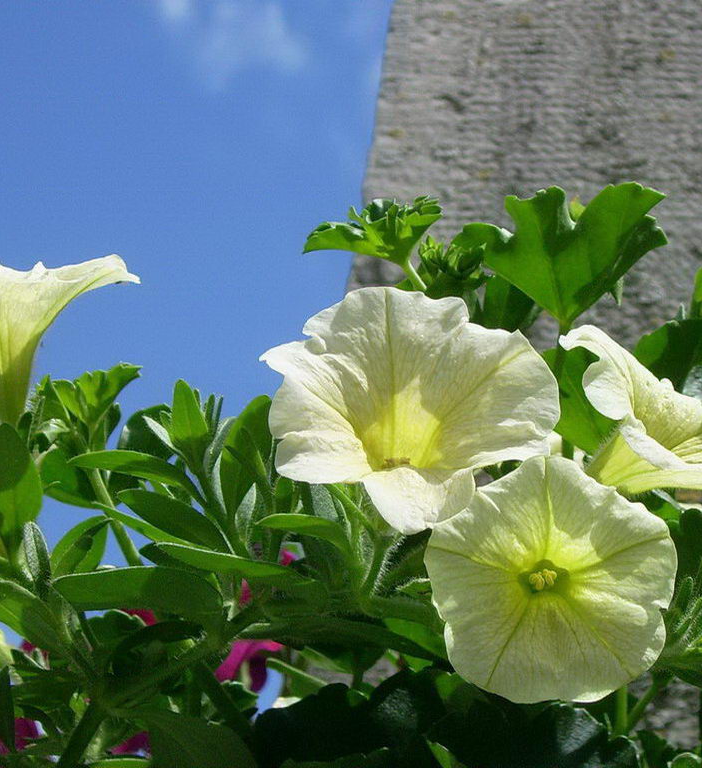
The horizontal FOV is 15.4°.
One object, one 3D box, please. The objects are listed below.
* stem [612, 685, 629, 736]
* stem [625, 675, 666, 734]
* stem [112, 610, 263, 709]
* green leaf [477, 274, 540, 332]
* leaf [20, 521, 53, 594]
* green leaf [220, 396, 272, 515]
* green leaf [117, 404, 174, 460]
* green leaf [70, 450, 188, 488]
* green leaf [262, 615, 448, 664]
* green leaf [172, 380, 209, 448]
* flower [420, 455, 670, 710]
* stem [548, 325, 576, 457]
[{"bbox_3d":[0.076,0.092,0.735,0.004,0.016,0.004,2,-6,0],"label":"stem"},{"bbox_3d":[0.082,0.090,0.730,0.004,0.020,0.004,31,-9,0],"label":"stem"},{"bbox_3d":[-0.043,0.071,0.675,0.045,0.006,0.006,-32,0,-3],"label":"stem"},{"bbox_3d":[0.044,-0.022,0.725,0.016,0.019,0.007,-8,-6,-1],"label":"green leaf"},{"bbox_3d":[-0.082,0.045,0.680,0.007,0.020,0.006,-9,0,17],"label":"leaf"},{"bbox_3d":[-0.028,0.019,0.695,0.013,0.032,0.009,11,-3,17],"label":"green leaf"},{"bbox_3d":[-0.058,0.013,0.735,0.018,0.018,0.007,4,-15,7],"label":"green leaf"},{"bbox_3d":[-0.056,0.023,0.670,0.036,0.008,0.014,13,-34,-12],"label":"green leaf"},{"bbox_3d":[0.001,0.066,0.670,0.049,0.009,0.016,12,-20,0],"label":"green leaf"},{"bbox_3d":[-0.043,0.008,0.700,0.011,0.018,0.005,-2,-15,-3],"label":"green leaf"},{"bbox_3d":[0.053,0.052,0.688,0.066,0.065,0.042,3,-3,2],"label":"flower"},{"bbox_3d":[0.059,0.002,0.730,0.004,0.040,0.004,0,-12,0],"label":"stem"}]

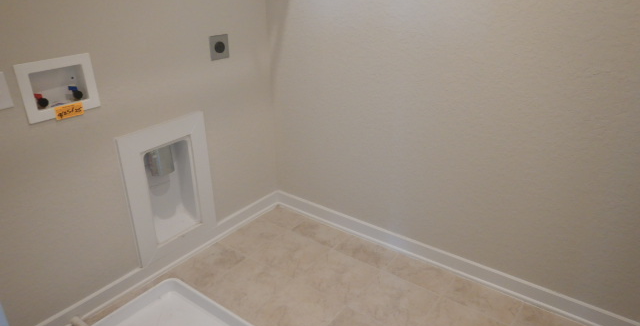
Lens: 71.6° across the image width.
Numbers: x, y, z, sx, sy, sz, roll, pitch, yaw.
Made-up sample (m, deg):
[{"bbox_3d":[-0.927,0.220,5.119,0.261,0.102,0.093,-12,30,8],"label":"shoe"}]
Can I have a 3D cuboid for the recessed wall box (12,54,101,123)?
[{"bbox_3d":[-0.984,-0.285,1.655,0.090,0.207,0.260,17,29,34],"label":"recessed wall box"}]

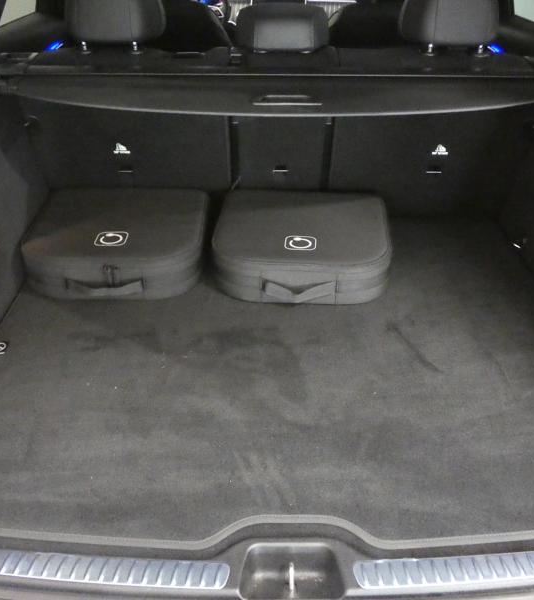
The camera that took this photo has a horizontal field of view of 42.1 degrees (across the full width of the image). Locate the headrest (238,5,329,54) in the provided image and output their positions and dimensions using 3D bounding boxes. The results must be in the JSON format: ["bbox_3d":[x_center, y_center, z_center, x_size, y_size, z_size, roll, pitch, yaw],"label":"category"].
[{"bbox_3d":[0.036,-0.597,1.522,0.210,0.112,0.095,1,38,1],"label":"headrest"}]

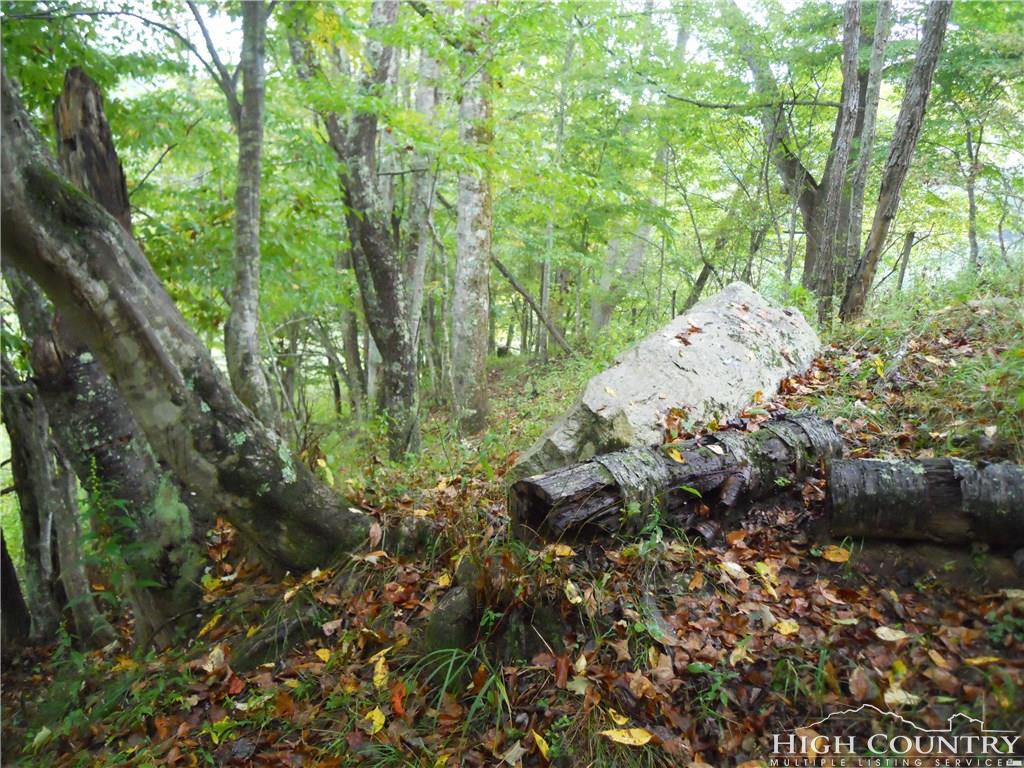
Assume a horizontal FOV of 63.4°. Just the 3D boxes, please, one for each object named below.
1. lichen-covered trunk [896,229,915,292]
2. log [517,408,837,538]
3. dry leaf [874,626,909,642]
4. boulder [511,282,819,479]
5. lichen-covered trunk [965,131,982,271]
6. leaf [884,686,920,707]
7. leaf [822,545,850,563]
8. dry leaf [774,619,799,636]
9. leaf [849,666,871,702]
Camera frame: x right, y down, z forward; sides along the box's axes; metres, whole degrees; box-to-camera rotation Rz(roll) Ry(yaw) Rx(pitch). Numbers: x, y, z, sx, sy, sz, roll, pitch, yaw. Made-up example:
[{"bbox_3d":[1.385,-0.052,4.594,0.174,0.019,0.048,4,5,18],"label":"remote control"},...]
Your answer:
[{"bbox_3d":[4.038,-1.252,8.472,0.070,0.638,0.070,10,5,0],"label":"lichen-covered trunk"},{"bbox_3d":[0.774,0.374,3.475,1.675,0.260,0.260,-7,8,-30],"label":"log"},{"bbox_3d":[1.149,0.757,2.504,0.086,0.014,0.050,8,28,32],"label":"dry leaf"},{"bbox_3d":[0.880,-0.050,4.400,1.800,0.970,0.920,-3,6,-35],"label":"boulder"},{"bbox_3d":[5.566,-2.215,9.923,0.085,1.770,0.085,-1,5,0],"label":"lichen-covered trunk"},{"bbox_3d":[1.056,0.848,2.241,0.085,0.014,0.058,-1,24,14],"label":"leaf"},{"bbox_3d":[1.155,0.606,2.943,0.089,0.016,0.062,1,25,18],"label":"leaf"},{"bbox_3d":[0.842,0.746,2.537,0.070,0.014,0.050,-6,24,2],"label":"dry leaf"},{"bbox_3d":[0.961,0.831,2.291,0.055,0.014,0.103,8,43,28],"label":"leaf"}]

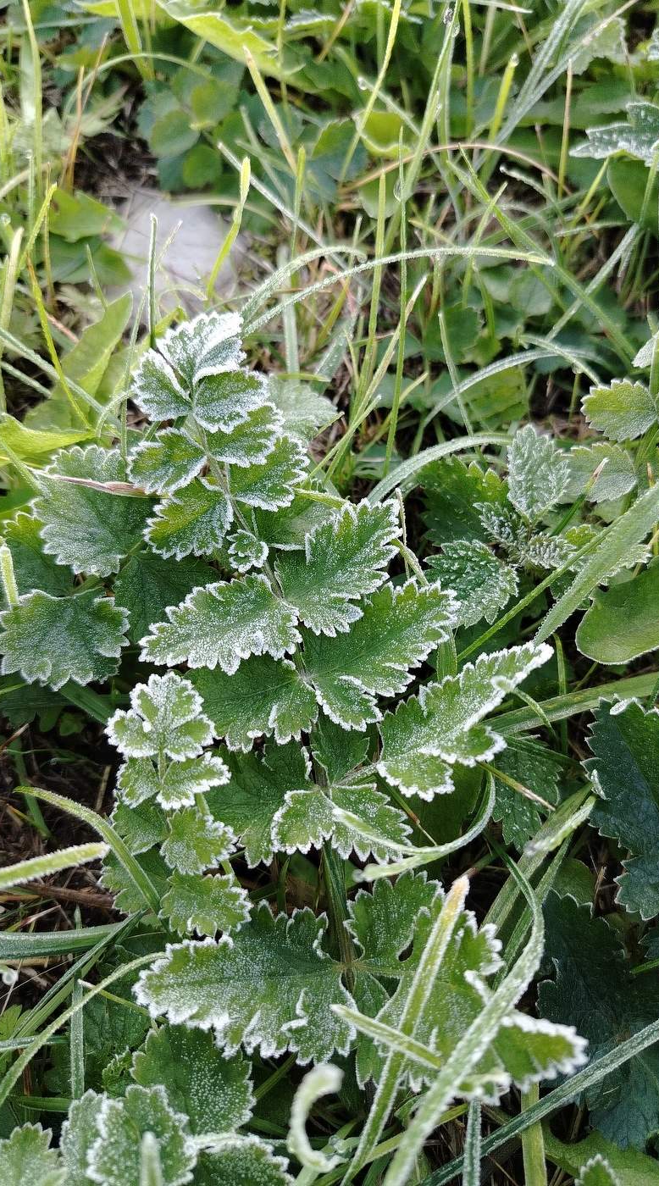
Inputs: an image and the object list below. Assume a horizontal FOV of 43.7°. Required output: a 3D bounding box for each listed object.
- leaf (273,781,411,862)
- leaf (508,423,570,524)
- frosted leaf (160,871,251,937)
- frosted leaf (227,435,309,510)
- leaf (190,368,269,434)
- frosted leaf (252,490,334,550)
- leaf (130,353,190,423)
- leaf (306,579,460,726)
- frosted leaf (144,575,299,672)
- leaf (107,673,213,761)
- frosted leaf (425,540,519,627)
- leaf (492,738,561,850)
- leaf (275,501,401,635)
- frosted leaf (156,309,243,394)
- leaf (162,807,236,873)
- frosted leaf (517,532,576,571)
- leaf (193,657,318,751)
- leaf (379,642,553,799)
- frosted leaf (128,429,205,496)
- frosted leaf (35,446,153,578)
[{"bbox_3d":[0.005,0.103,0.370,0.061,0.014,0.033,-5,74,-2],"label":"leaf"},{"bbox_3d":[0.119,-0.068,0.468,0.036,0.013,0.059,2,75,1],"label":"leaf"},{"bbox_3d":[-0.059,0.145,0.385,0.043,0.014,0.030,5,53,0],"label":"frosted leaf"},{"bbox_3d":[-0.026,-0.051,0.369,0.041,0.013,0.028,-28,81,-8],"label":"frosted leaf"},{"bbox_3d":[-0.049,-0.097,0.411,0.042,0.014,0.046,-15,57,-17],"label":"leaf"},{"bbox_3d":[-0.017,-0.037,0.444,0.060,0.013,0.039,-36,63,-26],"label":"frosted leaf"},{"bbox_3d":[-0.085,-0.102,0.410,0.058,0.014,0.036,35,66,30],"label":"leaf"},{"bbox_3d":[0.024,0.029,0.387,0.077,0.021,0.050,-27,70,-7],"label":"leaf"},{"bbox_3d":[-0.050,0.014,0.382,0.075,0.020,0.041,-13,63,5],"label":"frosted leaf"},{"bbox_3d":[-0.075,0.054,0.365,0.046,0.016,0.042,-2,60,-1],"label":"leaf"},{"bbox_3d":[0.065,-0.004,0.386,0.043,0.017,0.047,-38,74,-5],"label":"frosted leaf"},{"bbox_3d":[0.096,0.098,0.401,0.034,0.015,0.056,-13,88,-8],"label":"leaf"},{"bbox_3d":[0.011,-0.011,0.350,0.067,0.018,0.046,-39,78,-9],"label":"leaf"},{"bbox_3d":[-0.059,-0.118,0.386,0.040,0.017,0.038,37,81,0],"label":"frosted leaf"},{"bbox_3d":[-0.051,0.096,0.320,0.027,0.012,0.024,8,64,-1],"label":"leaf"},{"bbox_3d":[0.123,-0.023,0.467,0.033,0.012,0.020,24,56,5],"label":"frosted leaf"},{"bbox_3d":[-0.036,0.052,0.406,0.058,0.018,0.060,-11,53,-5],"label":"leaf"},{"bbox_3d":[0.066,0.054,0.377,0.101,0.026,0.046,-31,61,-11],"label":"leaf"},{"bbox_3d":[-0.081,-0.065,0.410,0.040,0.014,0.029,-11,63,7],"label":"frosted leaf"},{"bbox_3d":[-0.126,-0.045,0.436,0.064,0.020,0.094,-36,60,-16],"label":"frosted leaf"}]

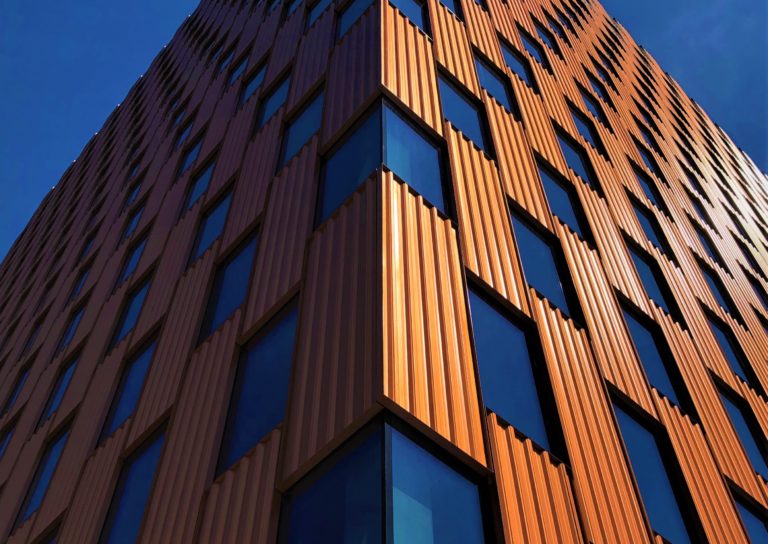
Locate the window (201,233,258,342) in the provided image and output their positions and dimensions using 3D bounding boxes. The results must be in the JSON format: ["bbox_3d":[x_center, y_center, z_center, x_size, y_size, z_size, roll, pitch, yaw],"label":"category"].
[{"bbox_3d":[-2.411,0.215,13.141,0.200,2.350,1.220,37,-62,-24],"label":"window"}]

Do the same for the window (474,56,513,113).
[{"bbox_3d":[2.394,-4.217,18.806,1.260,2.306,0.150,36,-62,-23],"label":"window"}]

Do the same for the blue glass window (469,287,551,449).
[{"bbox_3d":[1.418,1.155,9.722,1.199,2.218,0.122,36,-62,-23],"label":"blue glass window"}]

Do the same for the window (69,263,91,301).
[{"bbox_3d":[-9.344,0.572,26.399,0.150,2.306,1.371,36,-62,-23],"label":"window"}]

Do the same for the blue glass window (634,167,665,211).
[{"bbox_3d":[7.857,-2.368,24.656,1.199,2.218,0.122,36,-62,-23],"label":"blue glass window"}]

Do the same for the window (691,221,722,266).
[{"bbox_3d":[9.106,-0.877,23.581,1.220,2.350,0.200,35,-61,-23],"label":"window"}]

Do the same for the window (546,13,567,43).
[{"bbox_3d":[6.873,-9.687,33.290,1.199,2.218,0.122,36,-62,-23],"label":"window"}]

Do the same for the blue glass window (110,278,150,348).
[{"bbox_3d":[-5.525,0.992,18.549,0.140,2.473,1.286,35,-61,-23],"label":"blue glass window"}]

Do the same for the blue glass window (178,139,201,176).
[{"bbox_3d":[-5.511,-3.216,23.784,0.122,2.218,1.199,36,-62,-23],"label":"blue glass window"}]

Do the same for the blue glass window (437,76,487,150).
[{"bbox_3d":[1.417,-2.793,15.044,1.280,2.620,0.120,35,-61,-23],"label":"blue glass window"}]

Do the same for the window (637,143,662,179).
[{"bbox_3d":[9.007,-3.681,28.272,1.199,2.218,0.122,36,-62,-23],"label":"window"}]

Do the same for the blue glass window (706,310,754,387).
[{"bbox_3d":[7.756,1.794,18.716,1.199,2.218,0.122,36,-62,-23],"label":"blue glass window"}]

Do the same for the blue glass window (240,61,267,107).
[{"bbox_3d":[-3.494,-5.021,22.501,0.122,2.218,1.199,36,-62,-23],"label":"blue glass window"}]

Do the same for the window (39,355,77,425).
[{"bbox_3d":[-7.543,2.844,19.895,0.140,2.473,1.286,35,-61,-23],"label":"window"}]

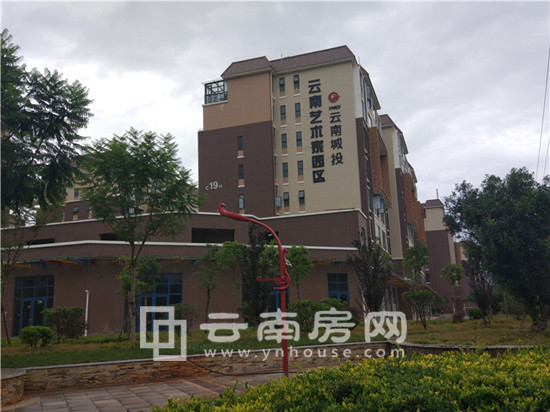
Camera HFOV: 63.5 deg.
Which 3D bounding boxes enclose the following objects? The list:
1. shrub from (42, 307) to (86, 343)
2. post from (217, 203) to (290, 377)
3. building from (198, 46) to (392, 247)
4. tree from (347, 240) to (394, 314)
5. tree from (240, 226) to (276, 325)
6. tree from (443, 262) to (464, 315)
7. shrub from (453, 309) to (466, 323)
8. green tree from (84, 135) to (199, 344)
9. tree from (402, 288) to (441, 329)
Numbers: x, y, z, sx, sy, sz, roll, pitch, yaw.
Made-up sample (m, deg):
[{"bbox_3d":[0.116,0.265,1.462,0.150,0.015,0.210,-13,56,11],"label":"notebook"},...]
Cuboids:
[{"bbox_3d":[-8.284,4.683,17.500,1.700,1.450,1.600,-1,-12,0],"label":"shrub"},{"bbox_3d":[-0.467,1.735,9.447,1.500,3.662,0.300,-2,-12,0],"label":"post"},{"bbox_3d":[3.334,-2.365,49.755,17.700,24.000,15.500,-6,-13,20],"label":"building"},{"bbox_3d":[6.134,4.924,28.564,3.065,5.437,3.065,-2,-12,0],"label":"tree"},{"bbox_3d":[-0.990,4.292,26.692,2.186,6.195,2.186,-2,-12,0],"label":"tree"},{"bbox_3d":[16.256,7.605,40.500,2.000,4.750,2.000,-1,-12,0],"label":"tree"},{"bbox_3d":[12.032,7.160,29.000,0.900,0.880,0.900,-1,-12,0],"label":"shrub"},{"bbox_3d":[-4.187,0.829,13.948,3.600,6.922,3.600,-2,-12,0],"label":"green tree"},{"bbox_3d":[7.213,5.038,21.894,1.872,1.916,1.872,-2,-12,0],"label":"tree"}]

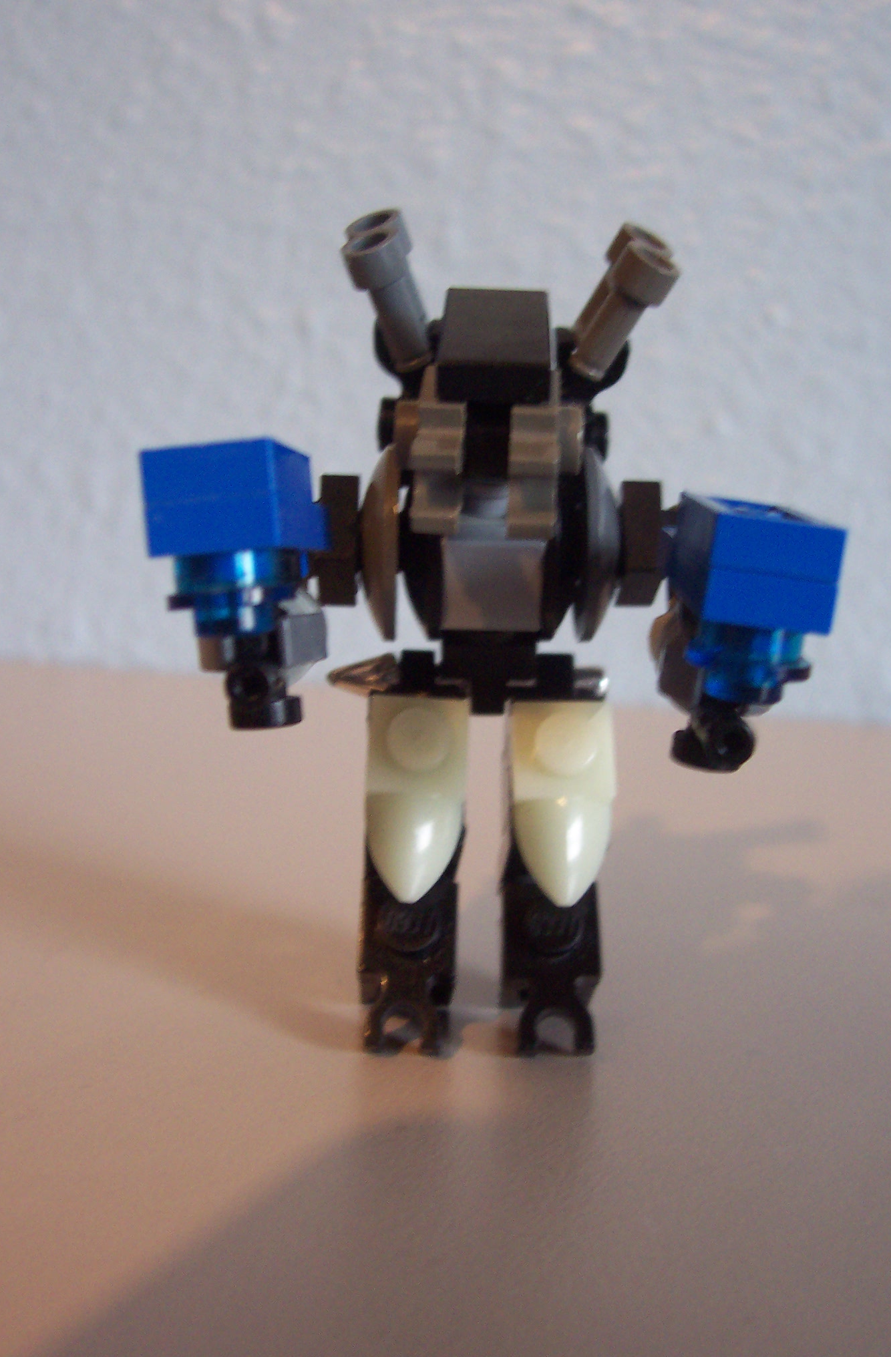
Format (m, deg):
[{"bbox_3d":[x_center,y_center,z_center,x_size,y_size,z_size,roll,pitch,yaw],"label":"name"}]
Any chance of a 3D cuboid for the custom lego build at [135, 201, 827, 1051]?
[{"bbox_3d":[0.003,-0.001,0.109,0.042,0.066,0.041,2,12,1],"label":"custom lego build"}]

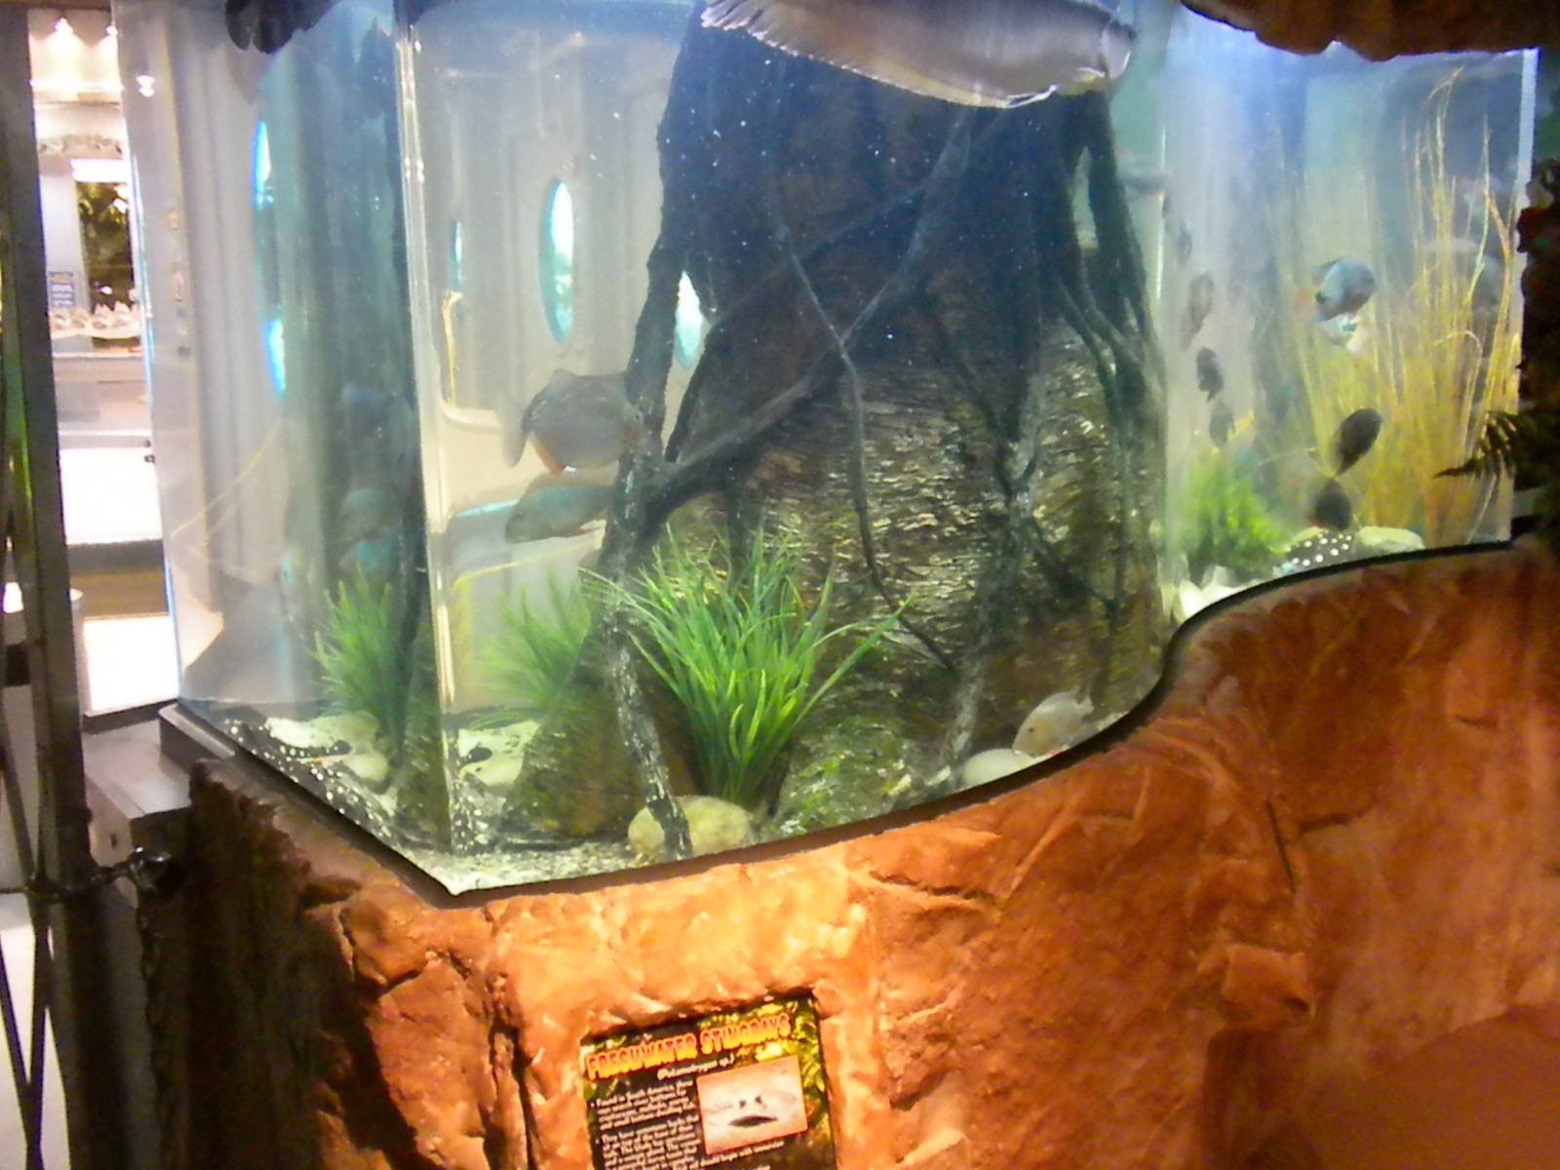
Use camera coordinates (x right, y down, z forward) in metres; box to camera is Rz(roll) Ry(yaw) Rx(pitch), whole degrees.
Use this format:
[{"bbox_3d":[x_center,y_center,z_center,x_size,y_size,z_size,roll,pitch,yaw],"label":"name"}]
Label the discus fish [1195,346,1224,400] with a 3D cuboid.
[{"bbox_3d":[0.927,-0.457,3.600,0.038,0.110,0.130,5,19,30],"label":"discus fish"}]

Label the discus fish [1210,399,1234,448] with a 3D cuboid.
[{"bbox_3d":[0.967,-0.353,3.650,0.036,0.105,0.125,5,16,30],"label":"discus fish"}]

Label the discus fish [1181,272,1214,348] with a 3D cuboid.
[{"bbox_3d":[0.889,-0.585,3.550,0.040,0.120,0.150,5,51,30],"label":"discus fish"}]

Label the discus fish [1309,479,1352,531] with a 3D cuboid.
[{"bbox_3d":[1.222,-0.177,3.700,0.135,0.115,0.040,-19,19,-38],"label":"discus fish"}]

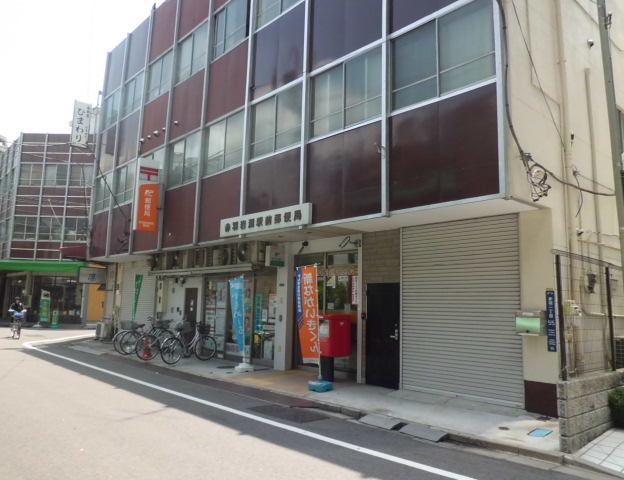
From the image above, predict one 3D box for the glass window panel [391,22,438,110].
[{"bbox_3d":[1.679,-2.880,7.961,0.080,1.341,0.931,10,-12,-43],"label":"glass window panel"}]

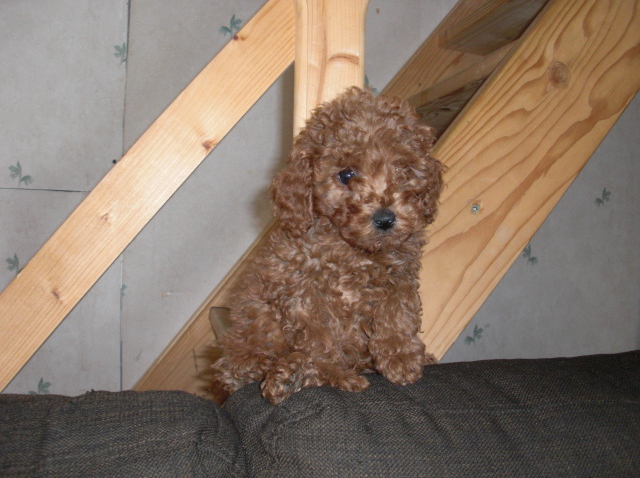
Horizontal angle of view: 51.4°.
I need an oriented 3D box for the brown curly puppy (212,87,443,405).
[{"bbox_3d":[0.006,0.006,0.640,0.160,0.270,0.195,-1,3,-35],"label":"brown curly puppy"}]

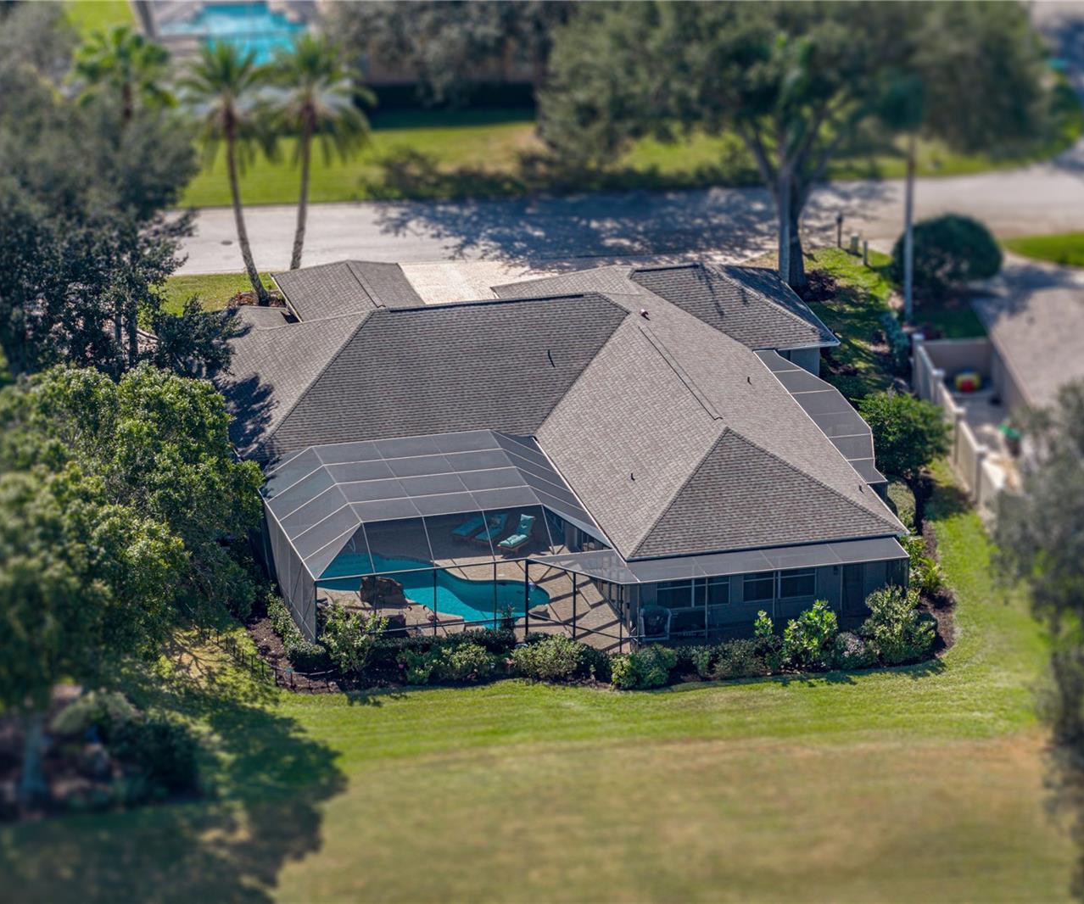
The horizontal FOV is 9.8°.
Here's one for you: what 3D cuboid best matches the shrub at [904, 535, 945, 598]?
[{"bbox_3d":[13.282,3.902,219.774,1.440,1.910,1.600,2,22,3],"label":"shrub"}]

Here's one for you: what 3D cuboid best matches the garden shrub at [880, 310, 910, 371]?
[{"bbox_3d":[13.432,-4.257,239.918,1.130,2.220,1.200,2,22,3],"label":"garden shrub"}]

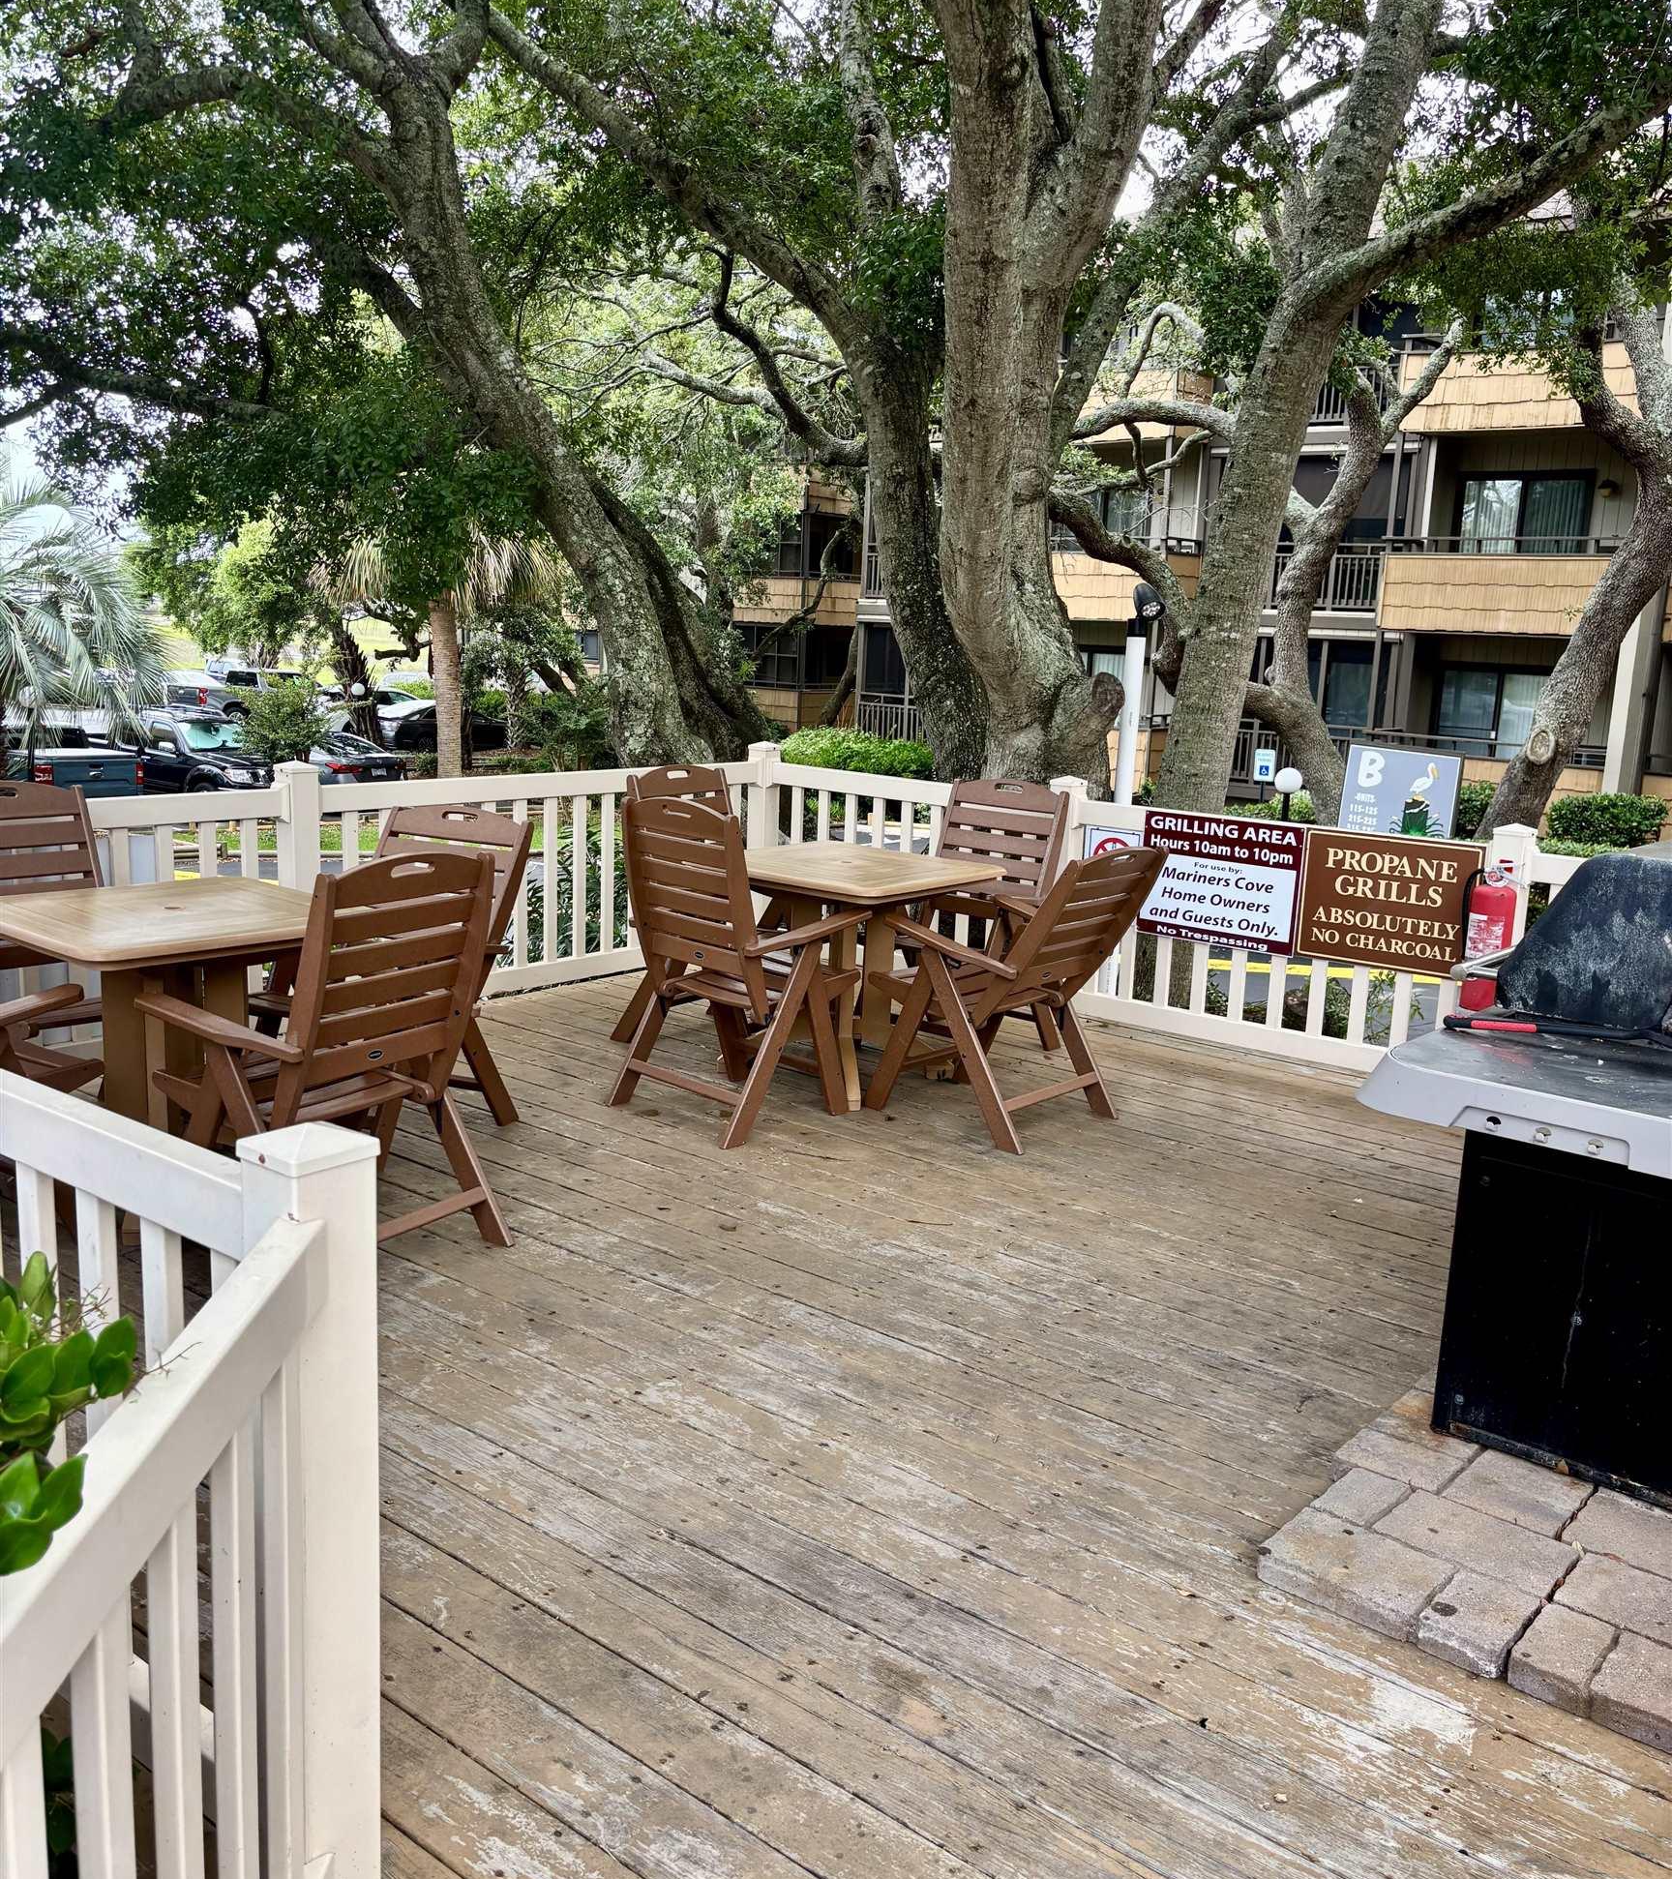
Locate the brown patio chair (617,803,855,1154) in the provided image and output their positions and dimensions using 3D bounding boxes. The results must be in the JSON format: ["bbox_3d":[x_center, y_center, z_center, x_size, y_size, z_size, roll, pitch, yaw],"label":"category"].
[{"bbox_3d":[-0.288,0.047,5.067,0.588,0.967,0.559,-8,15,-45],"label":"brown patio chair"}]

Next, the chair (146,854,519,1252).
[{"bbox_3d":[-1.142,0.253,3.765,0.625,0.958,0.559,9,12,28],"label":"chair"}]

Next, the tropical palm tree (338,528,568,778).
[{"bbox_3d":[-8.027,-5.952,35.000,4.600,5.800,4.500,0,11,-13],"label":"tropical palm tree"}]

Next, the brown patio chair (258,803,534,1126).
[{"bbox_3d":[-1.254,0.104,4.684,0.559,0.904,0.692,8,12,27],"label":"brown patio chair"}]

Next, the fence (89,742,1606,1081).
[{"bbox_3d":[0.027,0.057,5.170,3.763,0.941,3.438,11,13,38],"label":"fence"}]

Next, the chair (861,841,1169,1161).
[{"bbox_3d":[0.547,0.120,5.108,0.739,0.888,0.559,11,13,38],"label":"chair"}]

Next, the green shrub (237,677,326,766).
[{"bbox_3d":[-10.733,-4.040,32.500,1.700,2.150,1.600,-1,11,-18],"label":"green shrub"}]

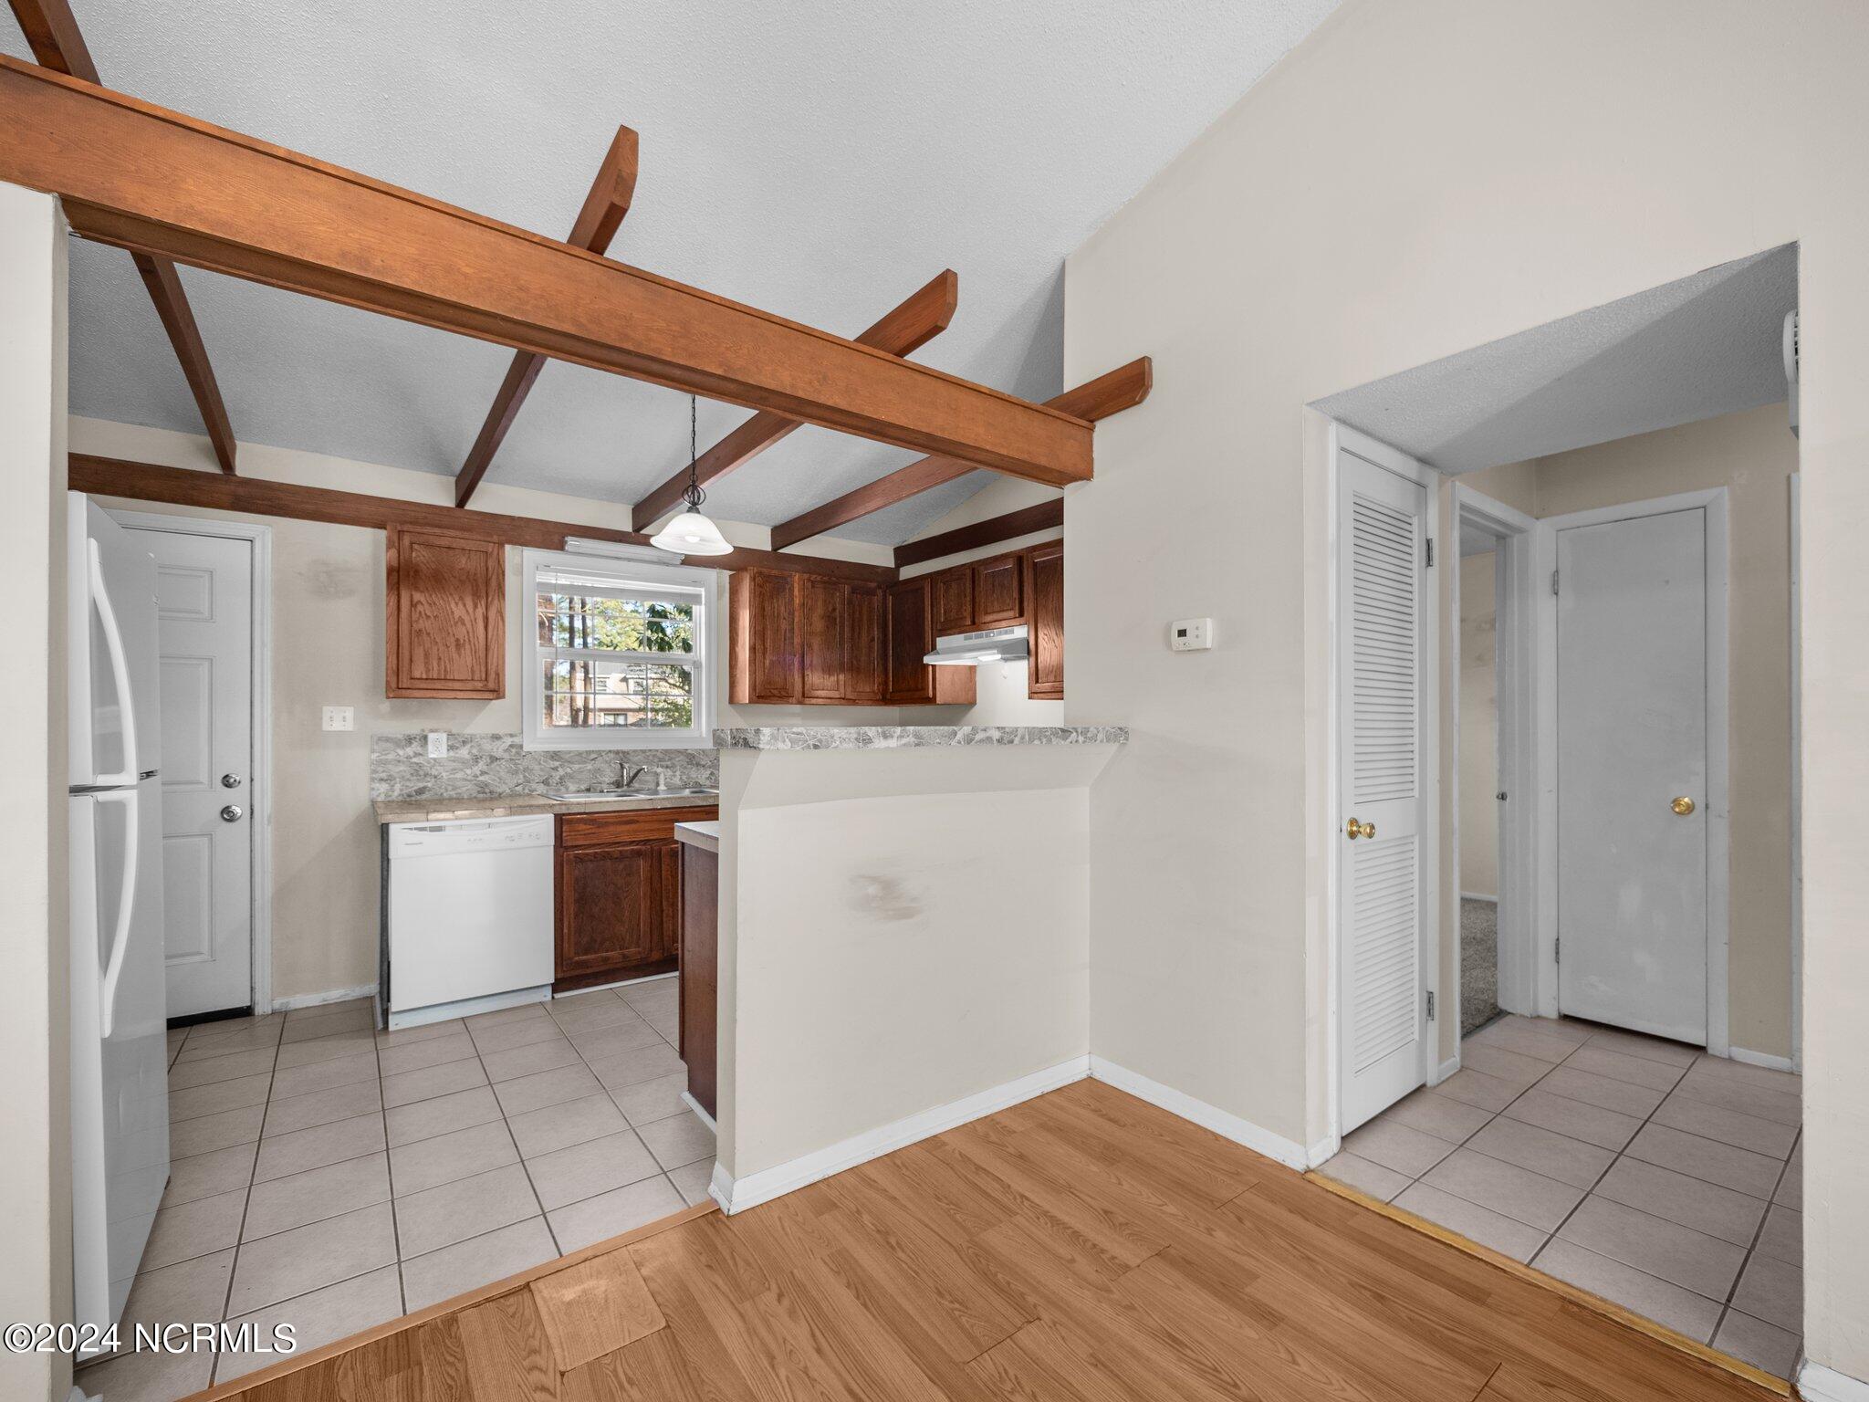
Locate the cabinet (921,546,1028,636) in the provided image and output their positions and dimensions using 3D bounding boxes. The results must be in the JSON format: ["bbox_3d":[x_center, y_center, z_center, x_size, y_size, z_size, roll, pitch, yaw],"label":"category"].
[{"bbox_3d":[0.351,-0.557,4.122,0.312,0.371,0.752,1,-1,-37],"label":"cabinet"}]

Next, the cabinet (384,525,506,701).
[{"bbox_3d":[-2.304,-0.381,3.563,0.455,0.755,0.310,1,-1,-37],"label":"cabinet"}]

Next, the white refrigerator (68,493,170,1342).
[{"bbox_3d":[-2.116,0.450,1.583,0.728,1.673,0.708,1,-1,-37],"label":"white refrigerator"}]

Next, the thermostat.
[{"bbox_3d":[0.791,-0.210,2.363,0.035,0.100,0.136,1,-1,-37],"label":"thermostat"}]

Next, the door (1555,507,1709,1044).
[{"bbox_3d":[2.839,0.302,3.088,0.040,2.034,0.457,1,-1,-37],"label":"door"}]

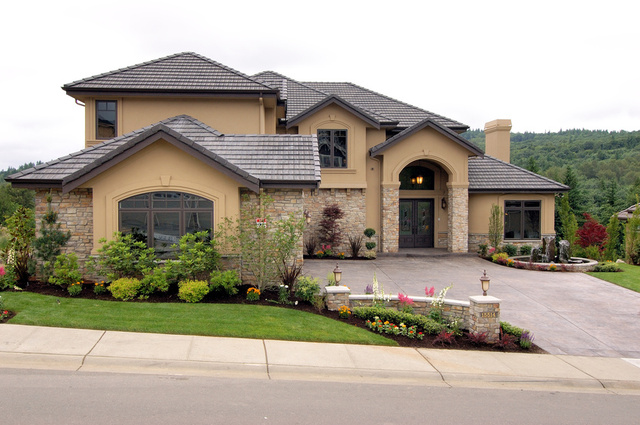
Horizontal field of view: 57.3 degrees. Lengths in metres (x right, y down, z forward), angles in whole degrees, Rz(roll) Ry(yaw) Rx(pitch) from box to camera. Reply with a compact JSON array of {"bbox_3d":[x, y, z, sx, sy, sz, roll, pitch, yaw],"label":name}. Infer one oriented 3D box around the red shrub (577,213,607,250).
[{"bbox_3d":[13.417,1.026,28.900,1.600,2.100,1.550,0,2,-5],"label":"red shrub"}]

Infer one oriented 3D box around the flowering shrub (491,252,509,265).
[{"bbox_3d":[7.825,2.002,25.500,0.780,0.520,0.700,0,2,-5],"label":"flowering shrub"}]

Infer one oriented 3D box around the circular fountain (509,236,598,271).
[{"bbox_3d":[10.202,1.673,25.600,3.600,1.270,3.600,0,2,0],"label":"circular fountain"}]

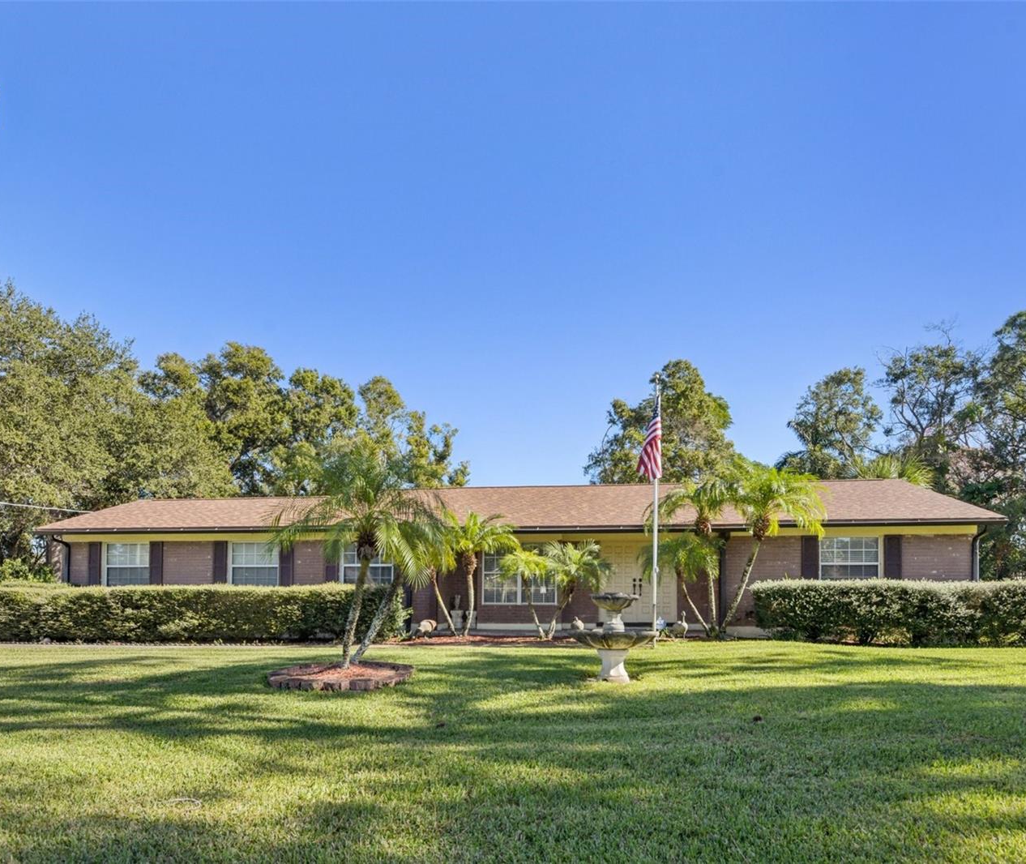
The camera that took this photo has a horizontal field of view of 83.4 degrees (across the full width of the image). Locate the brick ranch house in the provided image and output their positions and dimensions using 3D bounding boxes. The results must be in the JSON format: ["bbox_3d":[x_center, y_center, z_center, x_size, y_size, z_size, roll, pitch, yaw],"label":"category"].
[{"bbox_3d":[-0.400,3.577,17.700,22.300,4.000,9.000,-1,-10,6],"label":"brick ranch house"}]

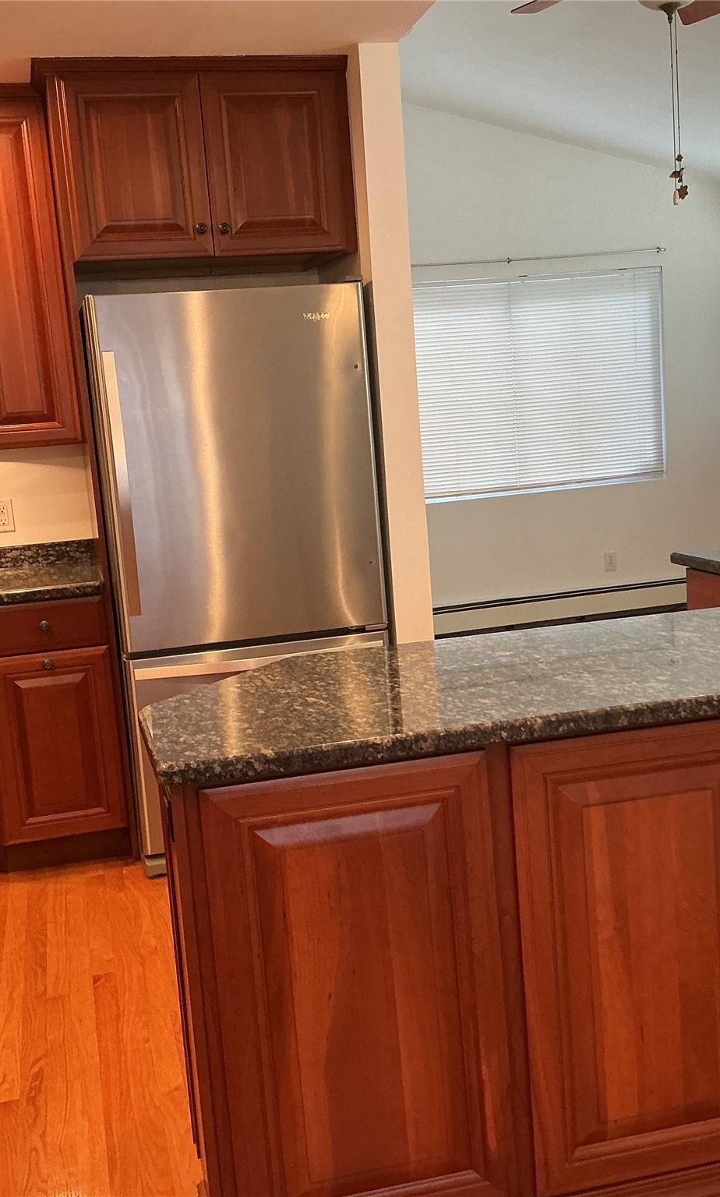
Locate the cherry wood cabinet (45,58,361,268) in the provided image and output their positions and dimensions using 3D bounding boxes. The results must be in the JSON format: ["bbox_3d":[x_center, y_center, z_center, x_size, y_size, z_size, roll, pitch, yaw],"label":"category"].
[{"bbox_3d":[-0.525,-1.349,4.263,0.915,0.565,0.640,-6,10,-11],"label":"cherry wood cabinet"}]

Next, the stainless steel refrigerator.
[{"bbox_3d":[-0.389,-0.087,4.386,0.800,1.778,0.770,-6,10,-11],"label":"stainless steel refrigerator"}]

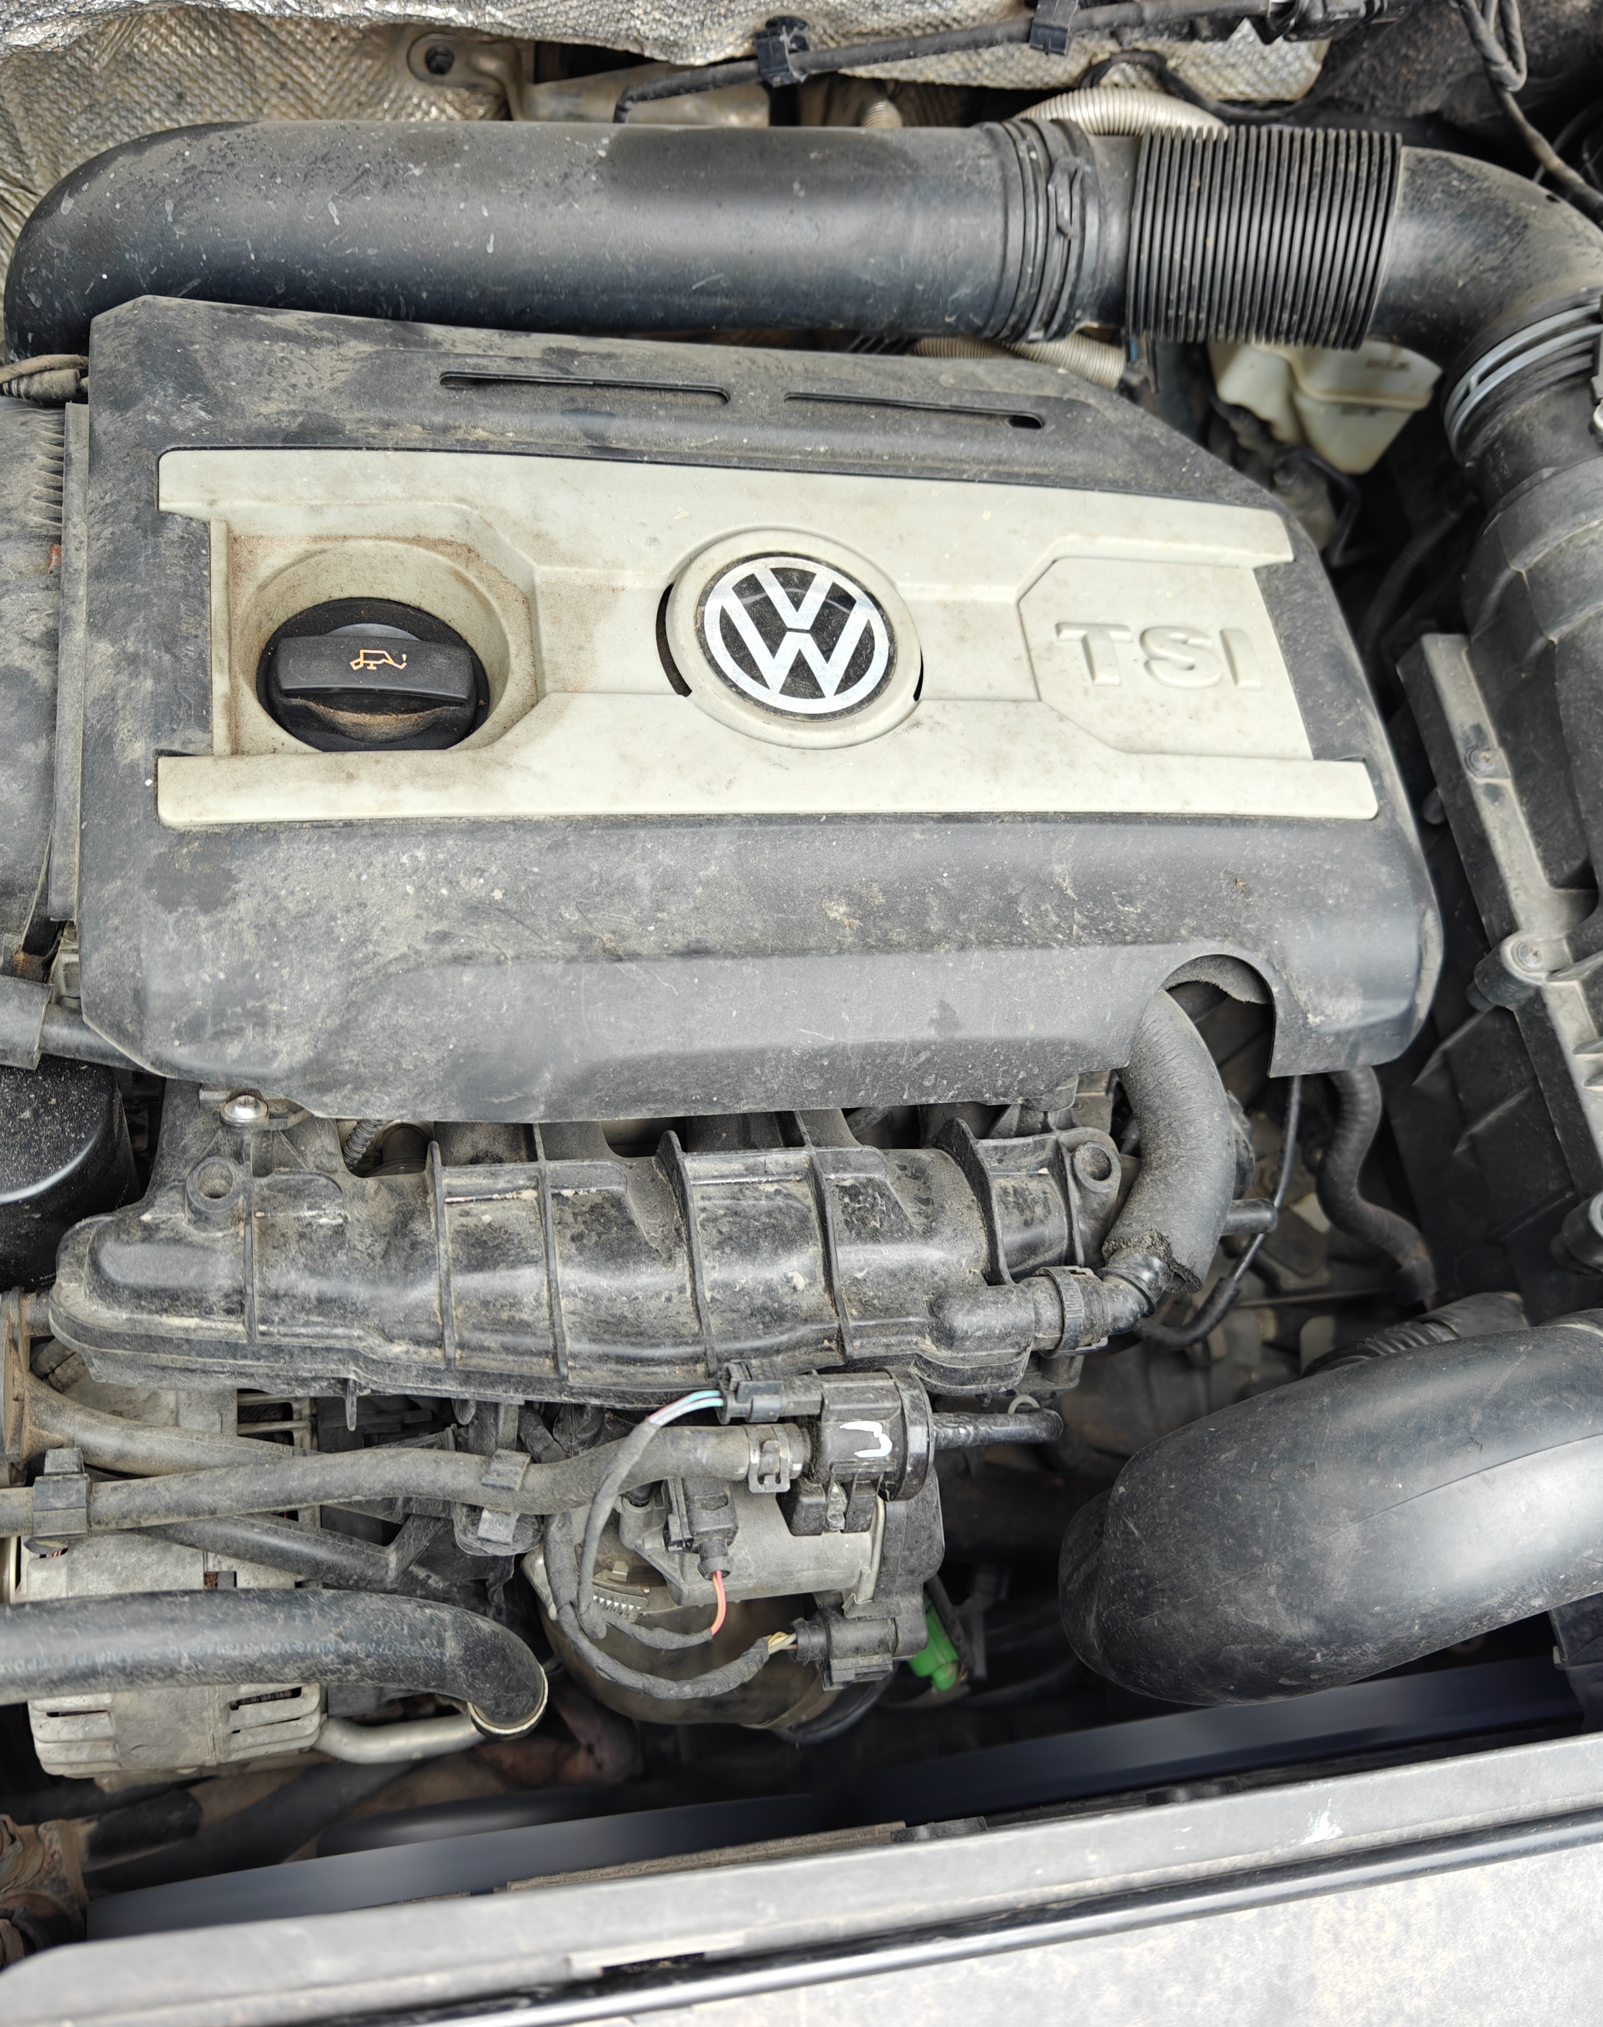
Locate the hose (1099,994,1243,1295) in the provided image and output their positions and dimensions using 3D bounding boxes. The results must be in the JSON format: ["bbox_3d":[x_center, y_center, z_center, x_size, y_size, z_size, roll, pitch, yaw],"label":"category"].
[{"bbox_3d":[0.123,0.042,0.602,0.035,0.074,0.101,-1,65,-17],"label":"hose"}]

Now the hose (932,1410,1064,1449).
[{"bbox_3d":[0.065,0.141,0.609,0.053,0.015,0.012,1,65,-16],"label":"hose"}]

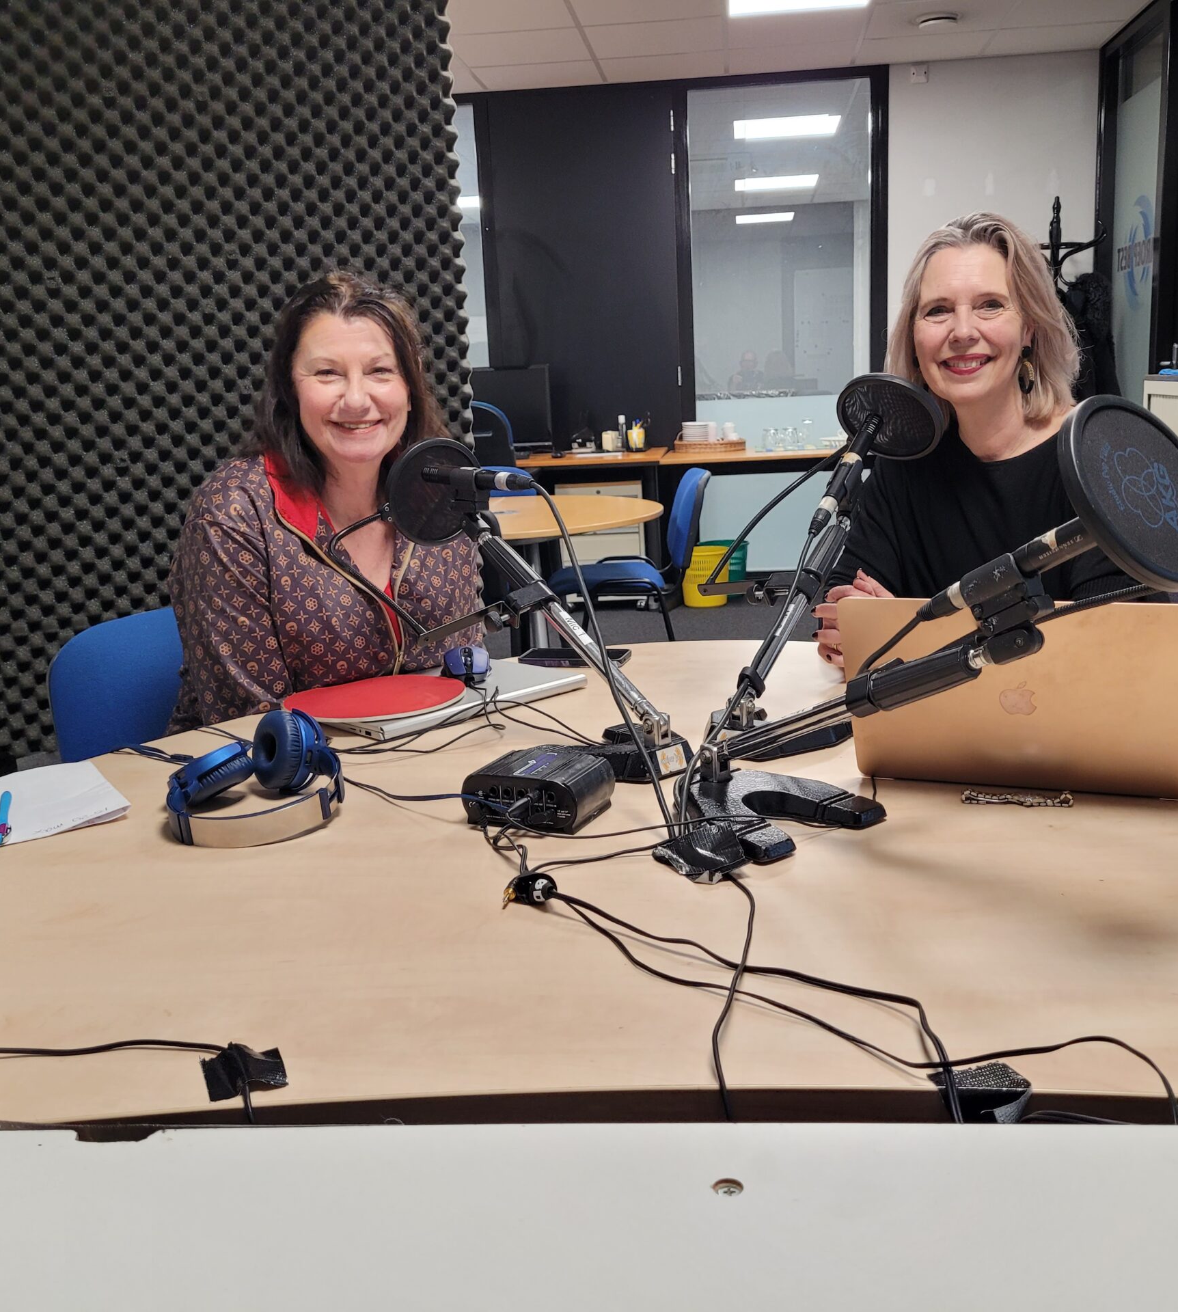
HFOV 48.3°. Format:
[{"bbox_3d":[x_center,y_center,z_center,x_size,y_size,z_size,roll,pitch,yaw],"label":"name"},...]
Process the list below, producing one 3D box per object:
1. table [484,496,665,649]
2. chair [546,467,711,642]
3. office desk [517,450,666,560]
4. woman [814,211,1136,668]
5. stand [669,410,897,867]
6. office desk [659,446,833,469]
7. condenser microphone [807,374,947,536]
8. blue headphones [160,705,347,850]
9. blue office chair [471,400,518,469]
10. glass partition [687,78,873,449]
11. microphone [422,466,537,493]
[{"bbox_3d":[-0.313,-0.050,3.946,1.110,0.740,1.110,-3,12,0],"label":"table"},{"bbox_3d":[0.138,-0.227,4.618,0.560,0.830,0.500,-4,12,-6],"label":"chair"},{"bbox_3d":[-0.381,-0.676,7.183,1.600,0.730,0.800,-2,12,6],"label":"office desk"},{"bbox_3d":[0.535,0.089,1.764,0.500,1.320,0.720,1,13,17],"label":"woman"},{"bbox_3d":[0.185,-0.043,1.231,0.180,0.344,0.330,0,12,15],"label":"stand"},{"bbox_3d":[1.220,-0.719,7.017,1.600,0.730,0.800,-2,12,6],"label":"office desk"},{"bbox_3d":[0.287,-0.194,1.403,0.125,0.125,0.225,6,43,36],"label":"condenser microphone"},{"bbox_3d":[-0.310,0.111,1.248,0.160,0.080,0.180,-4,12,-4],"label":"blue headphones"},{"bbox_3d":[-0.494,-0.557,5.605,0.600,1.042,0.600,-1,12,7],"label":"blue office chair"},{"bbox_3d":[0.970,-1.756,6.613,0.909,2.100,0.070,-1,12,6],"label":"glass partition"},{"bbox_3d":[-0.124,-0.195,1.438,0.183,0.022,0.022,11,18,43],"label":"microphone"}]

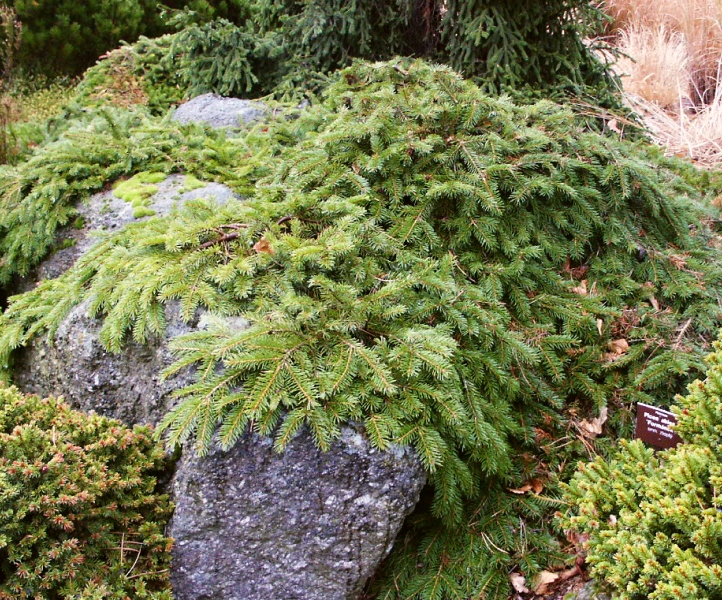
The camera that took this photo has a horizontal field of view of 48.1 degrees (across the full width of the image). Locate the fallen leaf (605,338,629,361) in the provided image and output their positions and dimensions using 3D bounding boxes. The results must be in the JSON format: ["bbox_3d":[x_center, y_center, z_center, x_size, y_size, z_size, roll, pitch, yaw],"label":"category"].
[{"bbox_3d":[0.678,0.131,2.141,0.054,0.030,0.050,5,27,9],"label":"fallen leaf"}]

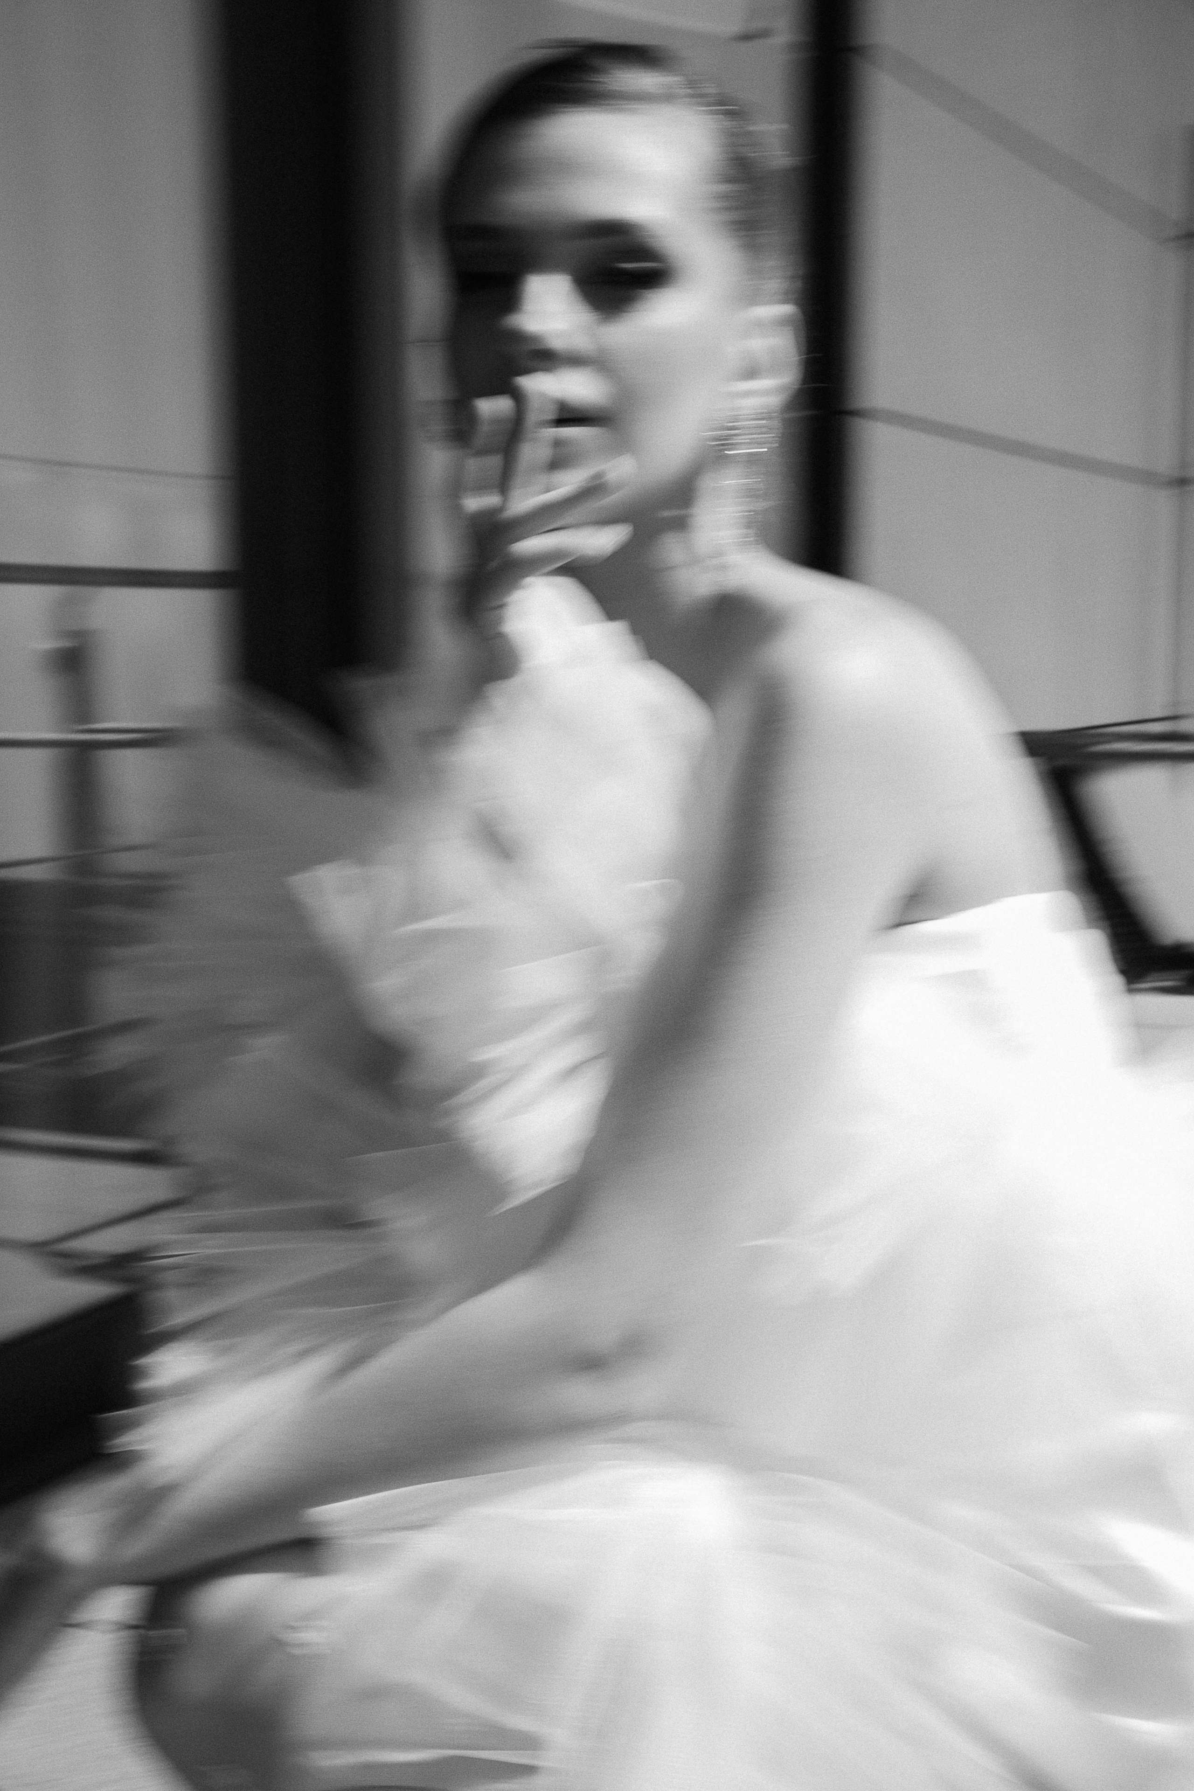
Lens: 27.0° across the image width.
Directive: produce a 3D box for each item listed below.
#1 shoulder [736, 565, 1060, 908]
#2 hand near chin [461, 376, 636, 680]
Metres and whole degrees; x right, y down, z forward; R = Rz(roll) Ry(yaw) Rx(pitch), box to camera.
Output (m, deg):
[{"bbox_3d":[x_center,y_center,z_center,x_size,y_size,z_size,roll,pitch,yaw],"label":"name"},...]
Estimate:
[{"bbox_3d":[0.128,-0.068,1.060,0.138,0.148,0.155,-4,10,-25],"label":"shoulder"},{"bbox_3d":[-0.021,-0.160,1.080,0.080,0.135,0.075,4,10,21],"label":"hand near chin"}]

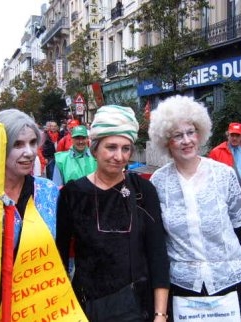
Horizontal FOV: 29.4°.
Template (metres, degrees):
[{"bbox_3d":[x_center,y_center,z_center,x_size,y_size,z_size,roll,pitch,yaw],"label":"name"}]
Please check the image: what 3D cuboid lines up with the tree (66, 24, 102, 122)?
[{"bbox_3d":[-1.884,-3.689,24.000,2.100,6.600,2.100,0,5,0],"label":"tree"}]

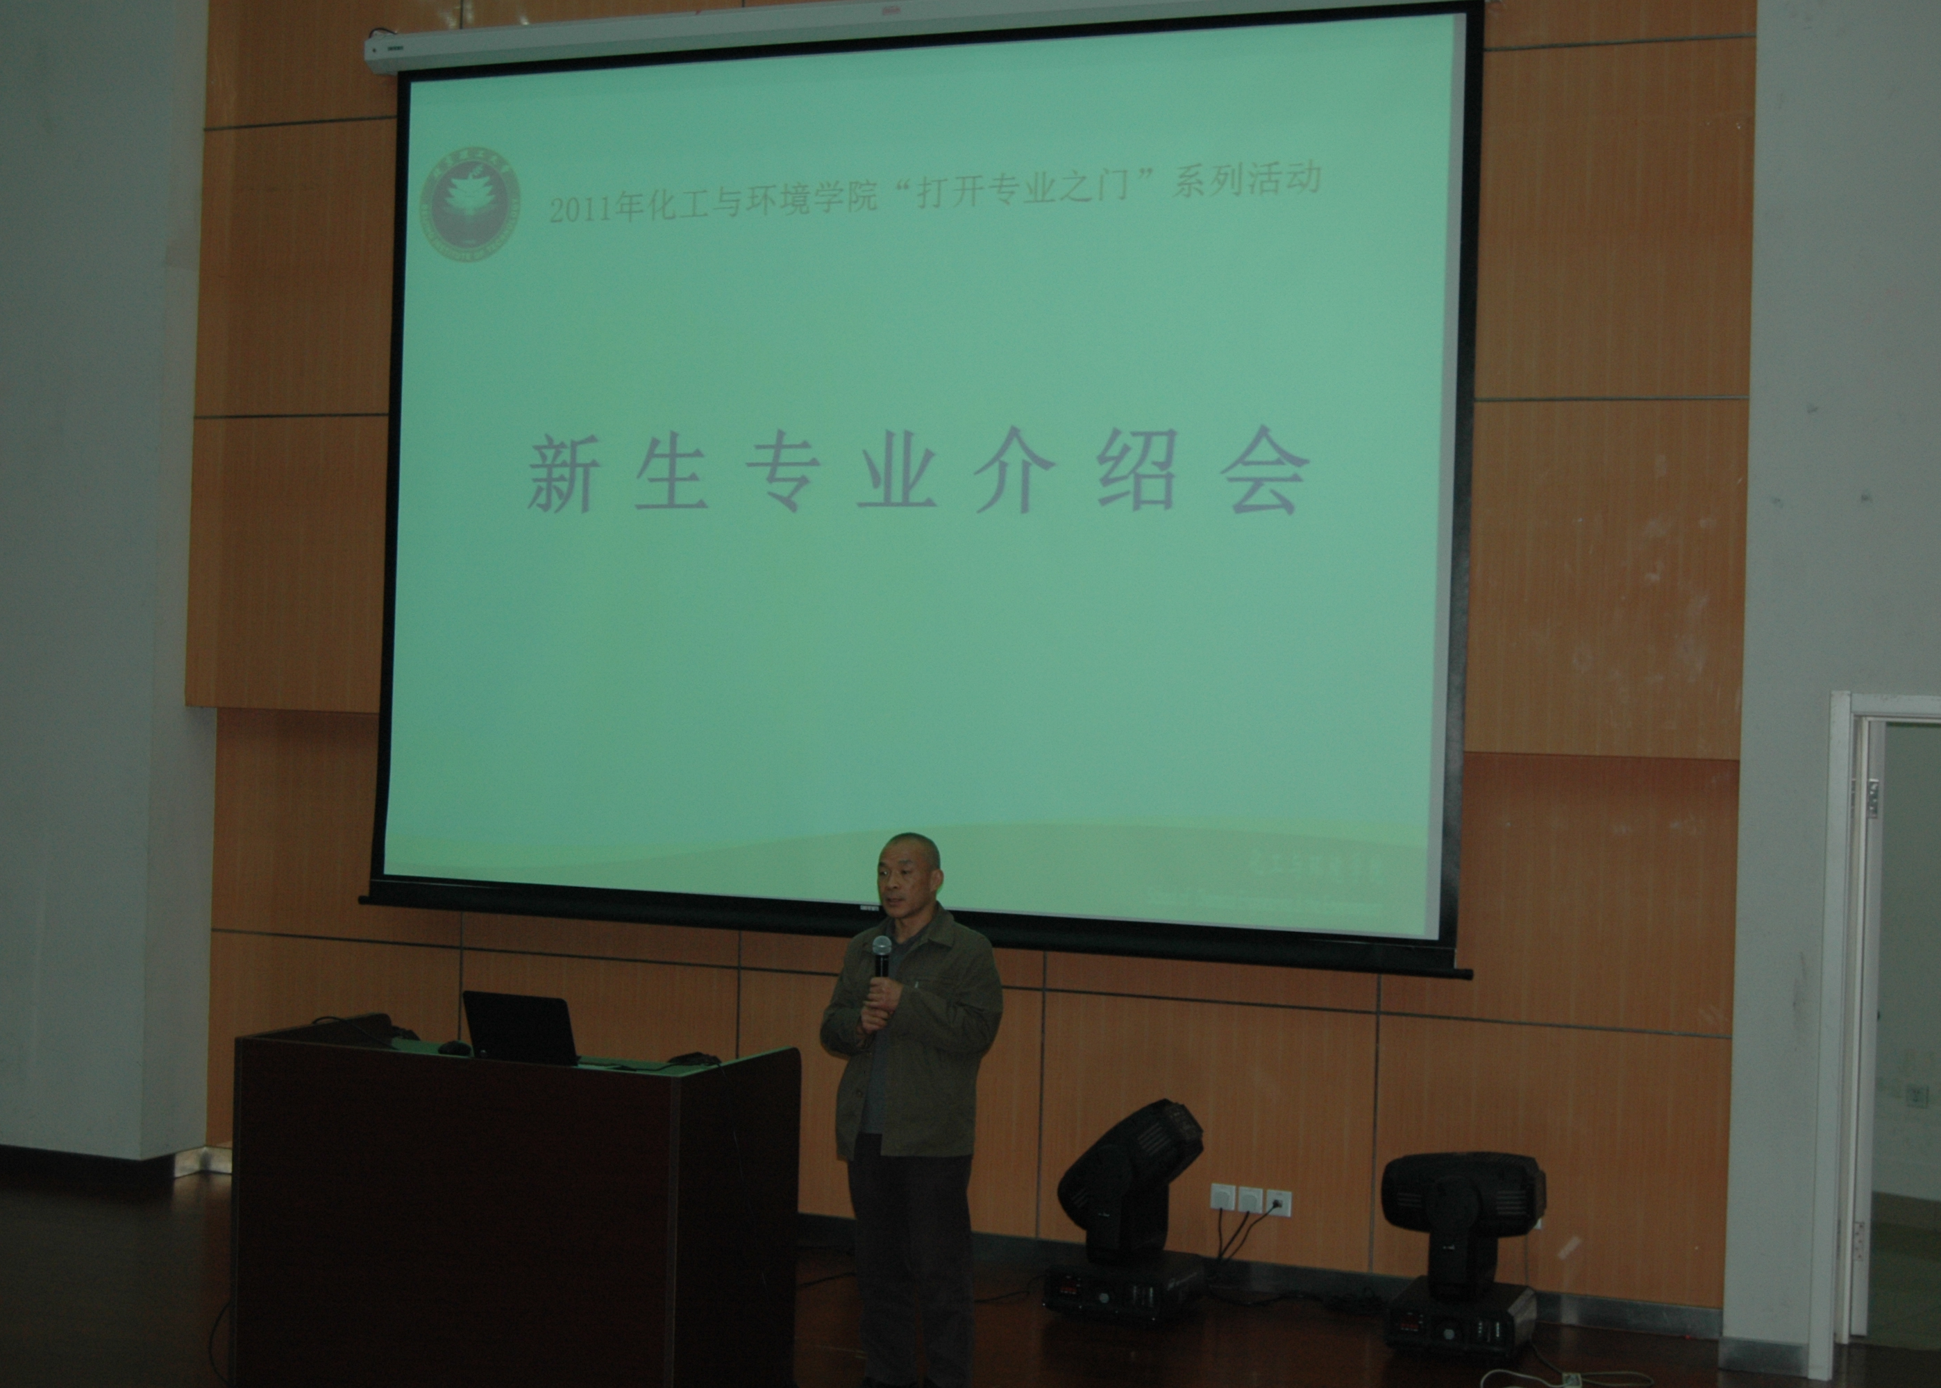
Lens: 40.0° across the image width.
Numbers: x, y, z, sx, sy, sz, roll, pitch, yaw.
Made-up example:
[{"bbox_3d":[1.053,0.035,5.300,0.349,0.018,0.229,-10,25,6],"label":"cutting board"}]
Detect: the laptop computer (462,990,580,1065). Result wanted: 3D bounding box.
[{"bbox_3d":[-1.245,0.979,7.655,0.340,0.252,0.280,2,0,21],"label":"laptop computer"}]

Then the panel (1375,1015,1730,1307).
[{"bbox_3d":[1.961,1.564,8.998,1.201,0.895,0.050,2,0,21],"label":"panel"}]

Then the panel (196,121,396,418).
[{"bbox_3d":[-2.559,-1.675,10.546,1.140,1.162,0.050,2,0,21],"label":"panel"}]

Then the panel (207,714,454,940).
[{"bbox_3d":[-2.529,0.532,10.725,1.181,0.913,0.050,2,0,21],"label":"panel"}]

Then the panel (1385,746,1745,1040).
[{"bbox_3d":[1.986,0.657,9.001,1.201,0.916,0.050,2,0,21],"label":"panel"}]

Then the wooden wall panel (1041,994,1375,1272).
[{"bbox_3d":[0.832,1.533,9.429,1.216,0.895,0.050,2,0,21],"label":"wooden wall panel"}]

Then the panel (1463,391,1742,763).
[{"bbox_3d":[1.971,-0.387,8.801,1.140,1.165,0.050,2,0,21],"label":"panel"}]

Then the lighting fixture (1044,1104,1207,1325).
[{"bbox_3d":[0.524,1.714,8.886,0.470,0.710,0.420,2,0,25],"label":"lighting fixture"}]

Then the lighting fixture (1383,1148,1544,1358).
[{"bbox_3d":[1.561,1.777,8.506,0.500,0.640,0.430,2,0,16],"label":"lighting fixture"}]

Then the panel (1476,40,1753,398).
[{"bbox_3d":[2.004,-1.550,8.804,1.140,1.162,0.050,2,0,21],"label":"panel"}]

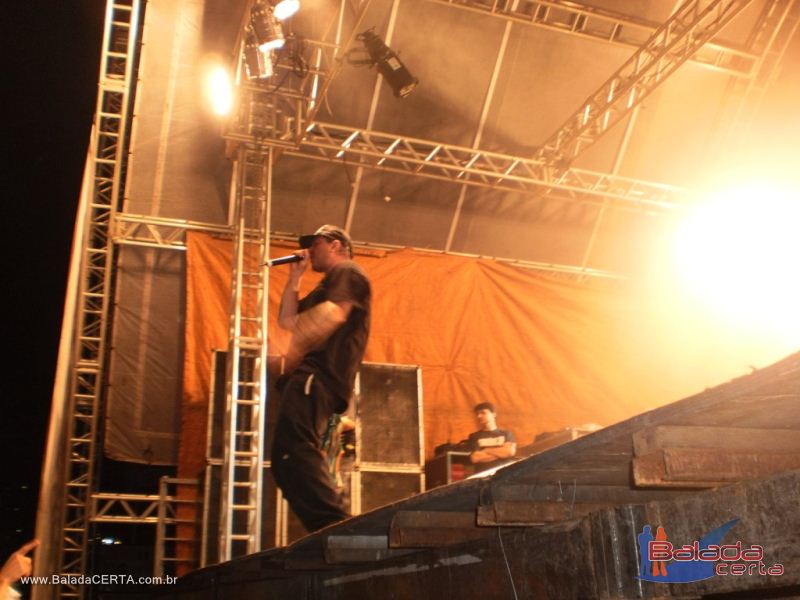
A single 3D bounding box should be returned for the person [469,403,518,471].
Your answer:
[{"bbox_3d":[0.925,1.864,8.211,0.520,1.720,0.360,-7,-21,13],"label":"person"}]

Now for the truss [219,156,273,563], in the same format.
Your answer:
[{"bbox_3d":[-1.443,0.470,7.873,0.300,4.210,0.310,6,-22,-19],"label":"truss"}]

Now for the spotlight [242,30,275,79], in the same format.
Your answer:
[{"bbox_3d":[-1.314,-2.271,7.726,0.260,0.420,0.270,-8,-1,17],"label":"spotlight"}]

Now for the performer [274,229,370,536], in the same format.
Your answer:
[{"bbox_3d":[-0.404,0.399,4.232,0.500,1.730,0.520,2,-21,-10],"label":"performer"}]

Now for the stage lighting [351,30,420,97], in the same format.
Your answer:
[{"bbox_3d":[-0.169,-2.138,7.612,0.360,0.660,0.300,-32,1,8],"label":"stage lighting"}]

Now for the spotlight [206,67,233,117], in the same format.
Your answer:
[{"bbox_3d":[-1.696,-1.980,7.863,0.280,0.320,0.380,13,2,-34],"label":"spotlight"}]

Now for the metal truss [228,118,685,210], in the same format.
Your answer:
[{"bbox_3d":[0.950,-1.504,9.579,5.870,0.310,0.310,6,-22,-19],"label":"metal truss"}]

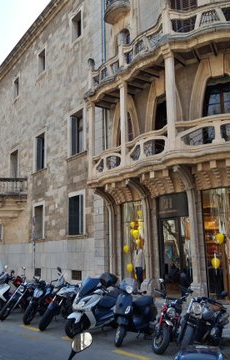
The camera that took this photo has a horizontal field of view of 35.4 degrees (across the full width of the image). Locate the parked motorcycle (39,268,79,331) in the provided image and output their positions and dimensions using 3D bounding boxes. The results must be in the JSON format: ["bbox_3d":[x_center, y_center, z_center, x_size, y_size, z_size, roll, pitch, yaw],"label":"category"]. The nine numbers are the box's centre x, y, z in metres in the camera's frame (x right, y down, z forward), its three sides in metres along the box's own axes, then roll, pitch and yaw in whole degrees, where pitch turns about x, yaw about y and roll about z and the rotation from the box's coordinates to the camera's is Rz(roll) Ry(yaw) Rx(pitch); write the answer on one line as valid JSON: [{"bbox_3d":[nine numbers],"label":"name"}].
[{"bbox_3d":[-1.455,3.133,9.654,0.850,1.420,2.120,-5,-12,21],"label":"parked motorcycle"}]

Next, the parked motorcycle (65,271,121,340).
[{"bbox_3d":[-0.479,2.944,8.688,0.820,1.380,2.120,-11,-15,41],"label":"parked motorcycle"}]

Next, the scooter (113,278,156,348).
[{"bbox_3d":[0.392,2.631,7.404,0.720,1.200,1.800,-7,-13,27],"label":"scooter"}]

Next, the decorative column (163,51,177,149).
[{"bbox_3d":[1.784,-2.690,11.786,0.340,3.380,0.340,-1,-10,0],"label":"decorative column"}]

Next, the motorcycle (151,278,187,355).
[{"bbox_3d":[1.136,2.531,6.916,0.800,1.180,2.050,-7,-13,26],"label":"motorcycle"}]

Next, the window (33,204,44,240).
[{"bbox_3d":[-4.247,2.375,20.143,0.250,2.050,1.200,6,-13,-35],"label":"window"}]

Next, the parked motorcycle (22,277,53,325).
[{"bbox_3d":[-2.019,3.416,10.365,0.800,1.170,2.050,-6,-12,22],"label":"parked motorcycle"}]

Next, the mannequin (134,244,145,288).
[{"bbox_3d":[0.945,3.385,13.900,0.460,1.760,0.300,-8,-12,31],"label":"mannequin"}]

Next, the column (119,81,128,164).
[{"bbox_3d":[0.335,-2.166,13.811,0.280,3.394,0.280,-1,-12,0],"label":"column"}]

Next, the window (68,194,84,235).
[{"bbox_3d":[-2.036,1.842,18.816,0.200,2.100,1.650,7,-14,-35],"label":"window"}]

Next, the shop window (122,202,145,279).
[{"bbox_3d":[0.787,2.721,14.871,0.200,3.620,1.250,9,-15,-43],"label":"shop window"}]

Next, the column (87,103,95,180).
[{"bbox_3d":[-1.038,-1.776,15.864,0.280,3.495,0.280,10,-16,-41],"label":"column"}]

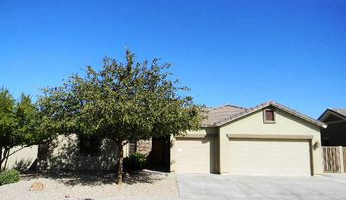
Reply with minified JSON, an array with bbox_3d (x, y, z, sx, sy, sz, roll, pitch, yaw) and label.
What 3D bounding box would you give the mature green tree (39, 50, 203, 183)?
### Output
[{"bbox_3d":[-2.565,0.694,13.688,8.130,6.590,6.800,1,-8,0],"label":"mature green tree"}]

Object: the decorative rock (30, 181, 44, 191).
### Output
[{"bbox_3d":[-5.617,3.534,11.631,0.480,0.340,0.400,1,-8,0],"label":"decorative rock"}]

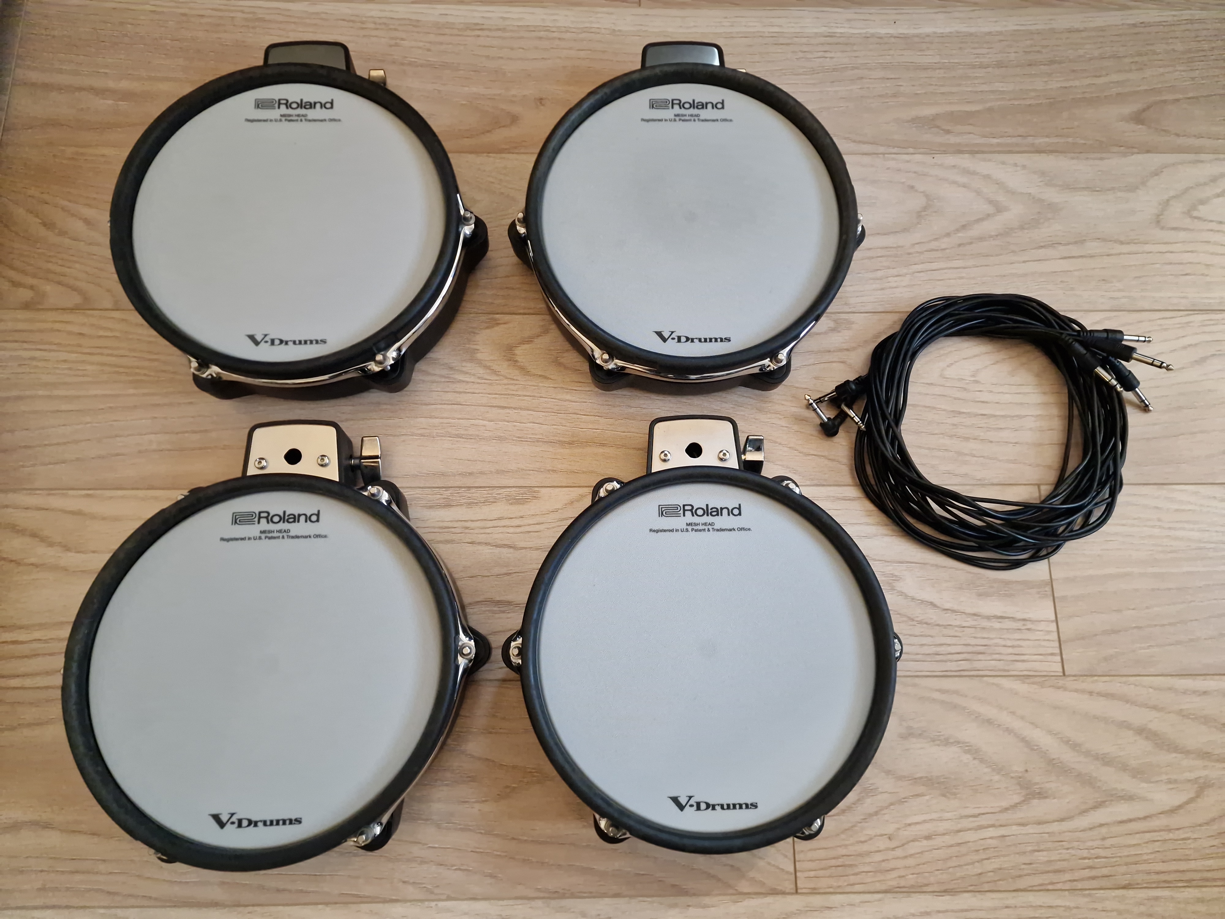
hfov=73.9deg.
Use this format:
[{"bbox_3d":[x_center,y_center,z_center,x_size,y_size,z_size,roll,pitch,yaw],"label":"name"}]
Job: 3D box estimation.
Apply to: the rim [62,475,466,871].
[{"bbox_3d":[-0.246,0.144,0.577,0.273,0.023,0.273,0,78,-1],"label":"rim"}]

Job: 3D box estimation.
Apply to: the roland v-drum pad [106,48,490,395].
[{"bbox_3d":[-0.261,-0.212,0.684,0.305,0.080,0.322,0,78,-1],"label":"roland v-drum pad"}]

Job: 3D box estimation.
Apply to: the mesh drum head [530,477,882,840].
[{"bbox_3d":[0.070,0.139,0.592,0.250,0.006,0.250,0,78,-1],"label":"mesh drum head"}]

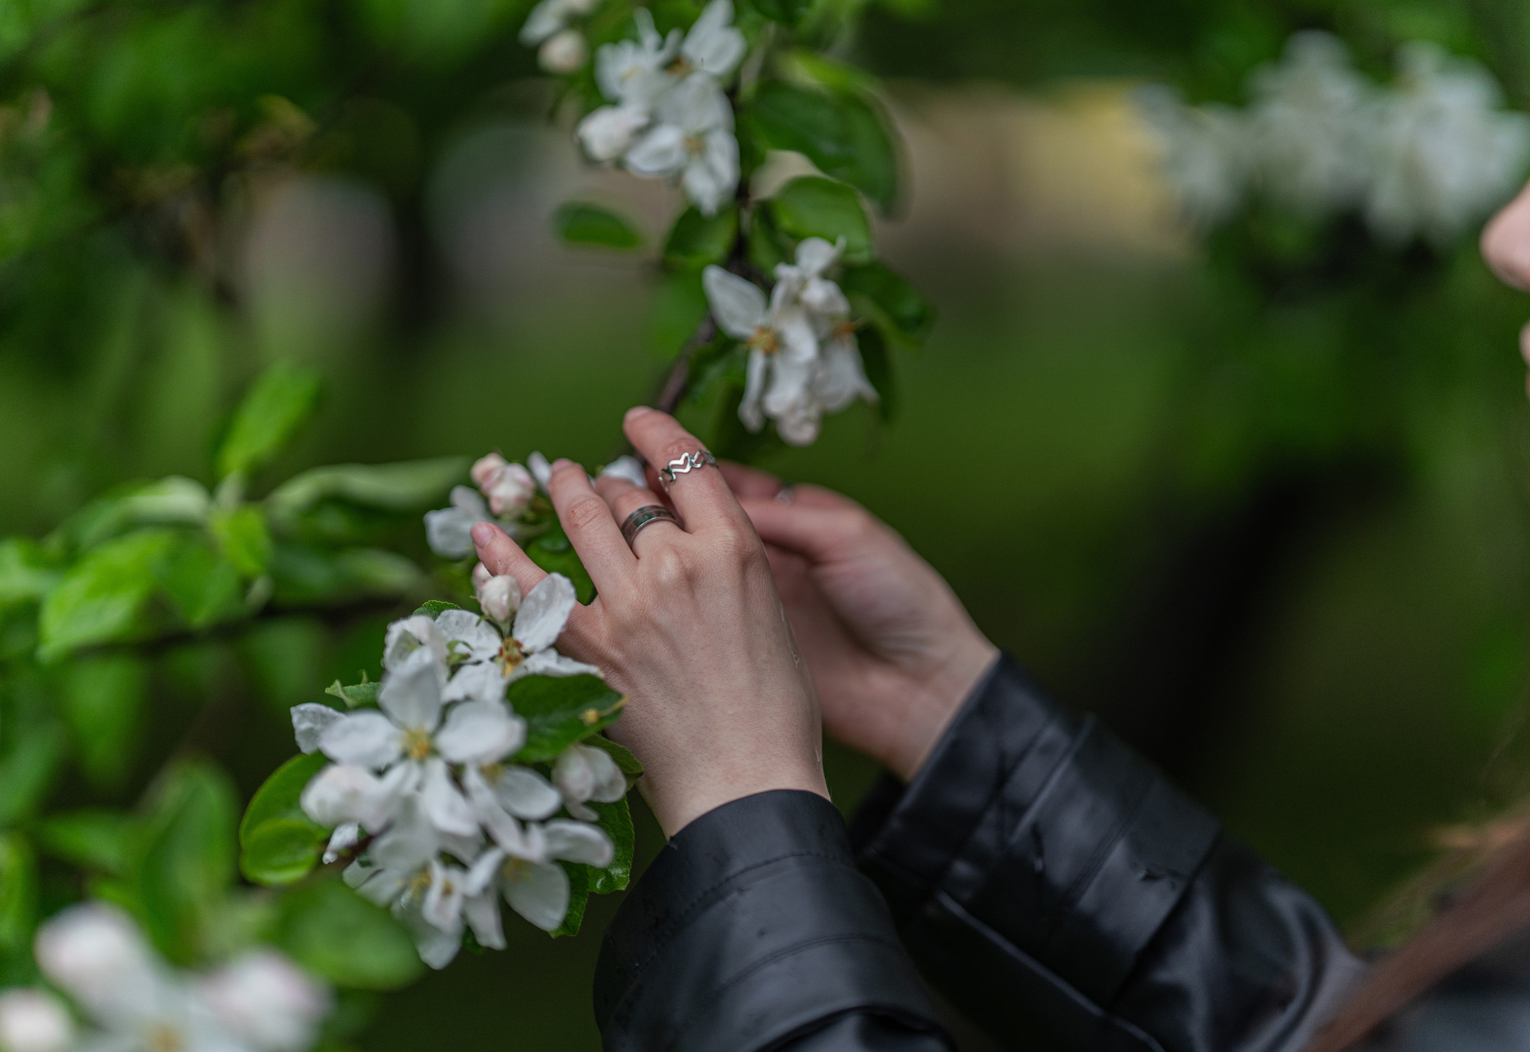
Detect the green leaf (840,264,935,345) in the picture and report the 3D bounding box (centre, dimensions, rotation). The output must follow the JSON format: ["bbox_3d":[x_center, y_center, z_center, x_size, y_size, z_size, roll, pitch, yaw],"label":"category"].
[{"bbox_3d":[0.043,-0.077,1.285,0.032,0.029,0.018,-1,6,-11],"label":"green leaf"}]

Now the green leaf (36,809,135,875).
[{"bbox_3d":[-0.213,0.099,1.170,0.032,0.021,0.018,0,5,0],"label":"green leaf"}]

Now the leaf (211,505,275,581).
[{"bbox_3d":[-0.187,0.005,1.330,0.021,0.031,0.009,-22,-19,-25],"label":"leaf"}]

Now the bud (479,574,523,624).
[{"bbox_3d":[-0.083,0.022,1.160,0.014,0.017,0.014,-5,6,0],"label":"bud"}]

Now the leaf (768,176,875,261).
[{"bbox_3d":[0.019,-0.105,1.280,0.037,0.030,0.016,0,6,0],"label":"leaf"}]

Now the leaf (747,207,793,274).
[{"bbox_3d":[0.002,-0.098,1.280,0.018,0.023,0.014,2,6,17],"label":"leaf"}]

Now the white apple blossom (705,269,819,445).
[{"bbox_3d":[-0.001,-0.059,1.270,0.040,0.060,0.038,2,6,14],"label":"white apple blossom"}]

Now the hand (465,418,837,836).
[{"bbox_3d":[-0.038,0.032,1.200,0.085,0.138,0.075,-20,-5,12],"label":"hand"}]

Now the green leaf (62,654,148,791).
[{"bbox_3d":[-0.252,0.075,1.420,0.032,0.056,0.012,-1,-20,-6],"label":"green leaf"}]

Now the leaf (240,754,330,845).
[{"bbox_3d":[-0.140,0.080,1.090,0.027,0.027,0.016,0,5,0],"label":"leaf"}]

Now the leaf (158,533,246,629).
[{"bbox_3d":[-0.197,0.019,1.300,0.031,0.034,0.015,0,6,0],"label":"leaf"}]

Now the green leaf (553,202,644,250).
[{"bbox_3d":[-0.059,-0.106,1.320,0.033,0.010,0.022,12,41,5],"label":"green leaf"}]

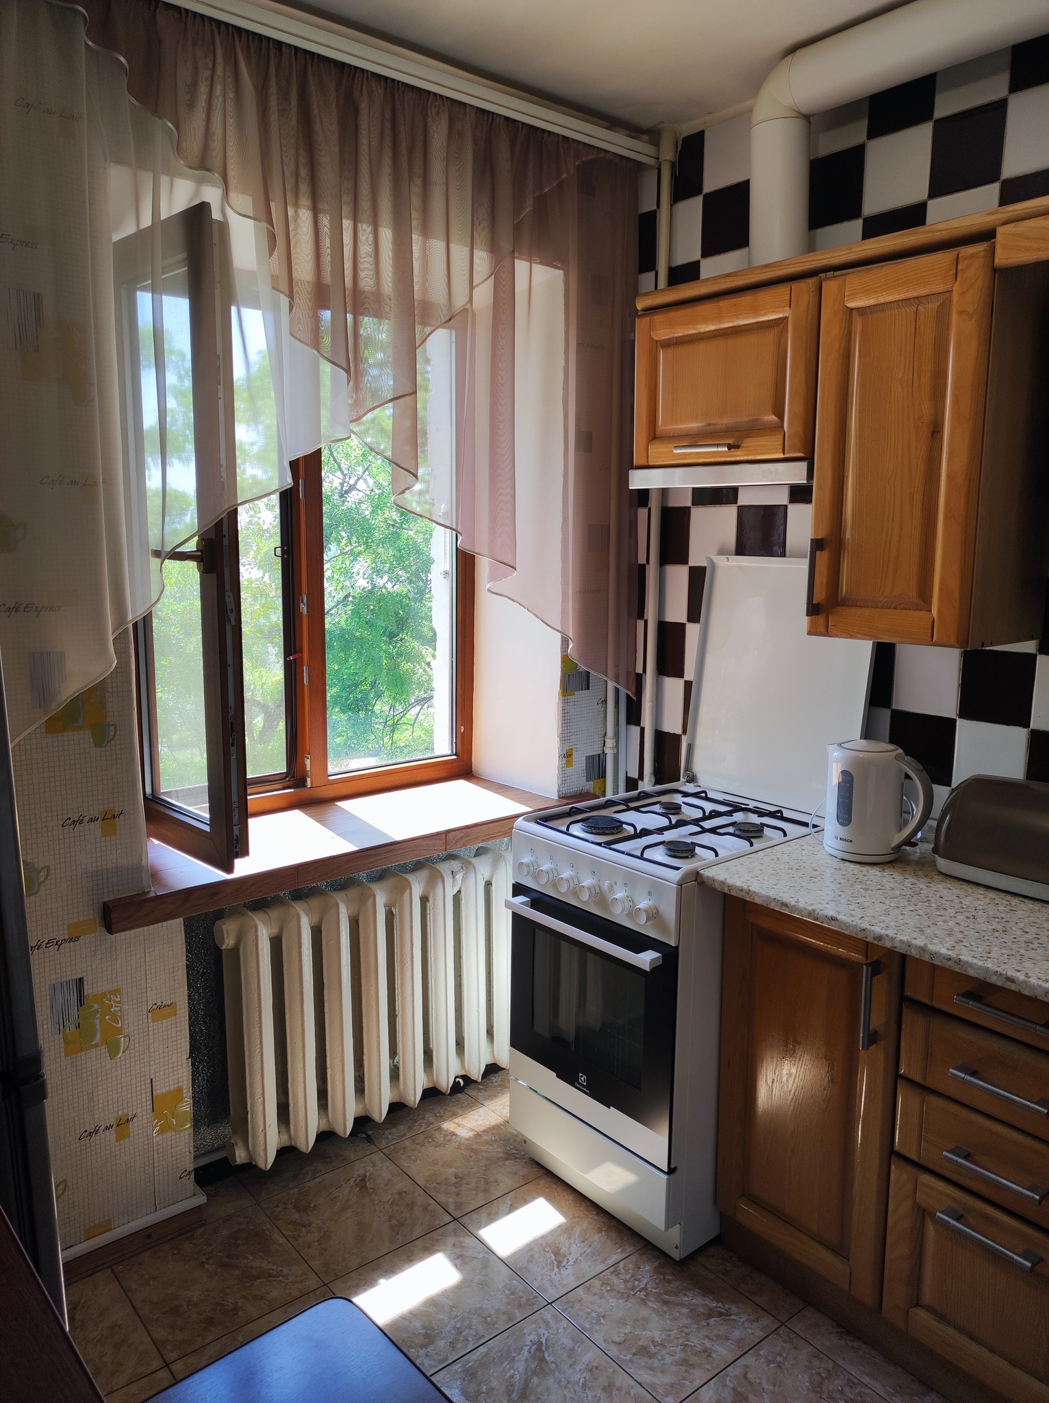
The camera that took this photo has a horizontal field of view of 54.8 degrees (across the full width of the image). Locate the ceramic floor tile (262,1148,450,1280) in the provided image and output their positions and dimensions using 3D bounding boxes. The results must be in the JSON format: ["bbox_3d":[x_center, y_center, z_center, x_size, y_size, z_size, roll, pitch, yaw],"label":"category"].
[{"bbox_3d":[-0.371,1.129,2.232,0.313,0.010,0.313,-7,12,-39],"label":"ceramic floor tile"}]

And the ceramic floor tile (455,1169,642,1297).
[{"bbox_3d":[0.073,1.142,2.188,0.313,0.010,0.313,-7,12,-39],"label":"ceramic floor tile"}]

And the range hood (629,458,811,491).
[{"bbox_3d":[0.522,-0.504,2.294,0.310,0.046,0.495,-7,12,-39],"label":"range hood"}]

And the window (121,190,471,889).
[{"bbox_3d":[-0.413,-0.349,2.370,1.110,1.320,0.520,-7,12,-41],"label":"window"}]

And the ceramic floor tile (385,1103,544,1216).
[{"bbox_3d":[-0.127,1.101,2.429,0.313,0.010,0.313,-7,12,-39],"label":"ceramic floor tile"}]

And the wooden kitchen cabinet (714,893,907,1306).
[{"bbox_3d":[0.708,0.690,2.045,0.510,0.705,0.395,-7,12,-39],"label":"wooden kitchen cabinet"}]

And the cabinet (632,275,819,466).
[{"bbox_3d":[0.531,-0.697,2.260,0.310,0.345,0.495,-7,12,-39],"label":"cabinet"}]

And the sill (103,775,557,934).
[{"bbox_3d":[-0.428,0.325,2.486,1.290,0.052,0.420,-7,12,-41],"label":"sill"}]

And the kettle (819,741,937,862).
[{"bbox_3d":[0.685,0.189,1.992,0.222,0.228,0.155,10,13,44],"label":"kettle"}]

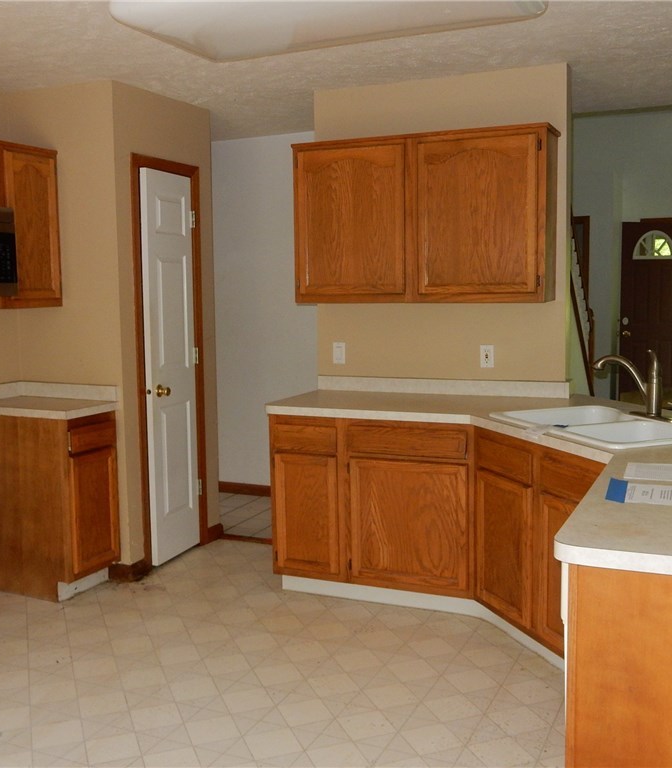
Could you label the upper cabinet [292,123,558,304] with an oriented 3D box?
[{"bbox_3d":[0.411,-0.778,4.247,1.247,0.770,0.296,2,7,24],"label":"upper cabinet"}]

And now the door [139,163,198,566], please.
[{"bbox_3d":[-0.874,-0.085,4.737,0.036,2.039,0.450,2,6,21],"label":"door"}]

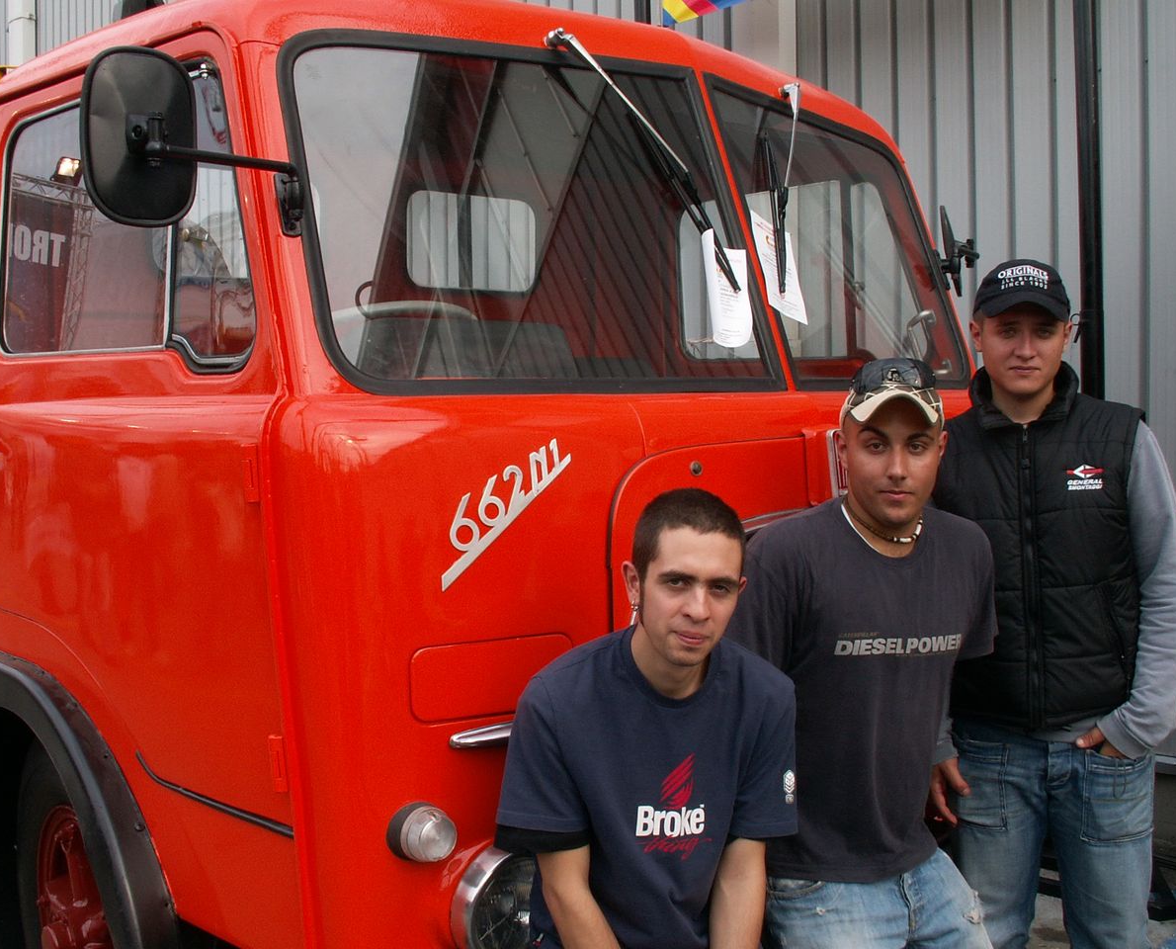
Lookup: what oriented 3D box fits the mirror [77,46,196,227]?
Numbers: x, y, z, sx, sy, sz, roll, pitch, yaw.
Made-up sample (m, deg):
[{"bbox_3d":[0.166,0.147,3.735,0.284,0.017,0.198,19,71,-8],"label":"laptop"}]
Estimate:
[{"bbox_3d":[-0.634,-0.477,1.809,0.162,0.250,0.070,-3,0,-27],"label":"mirror"}]

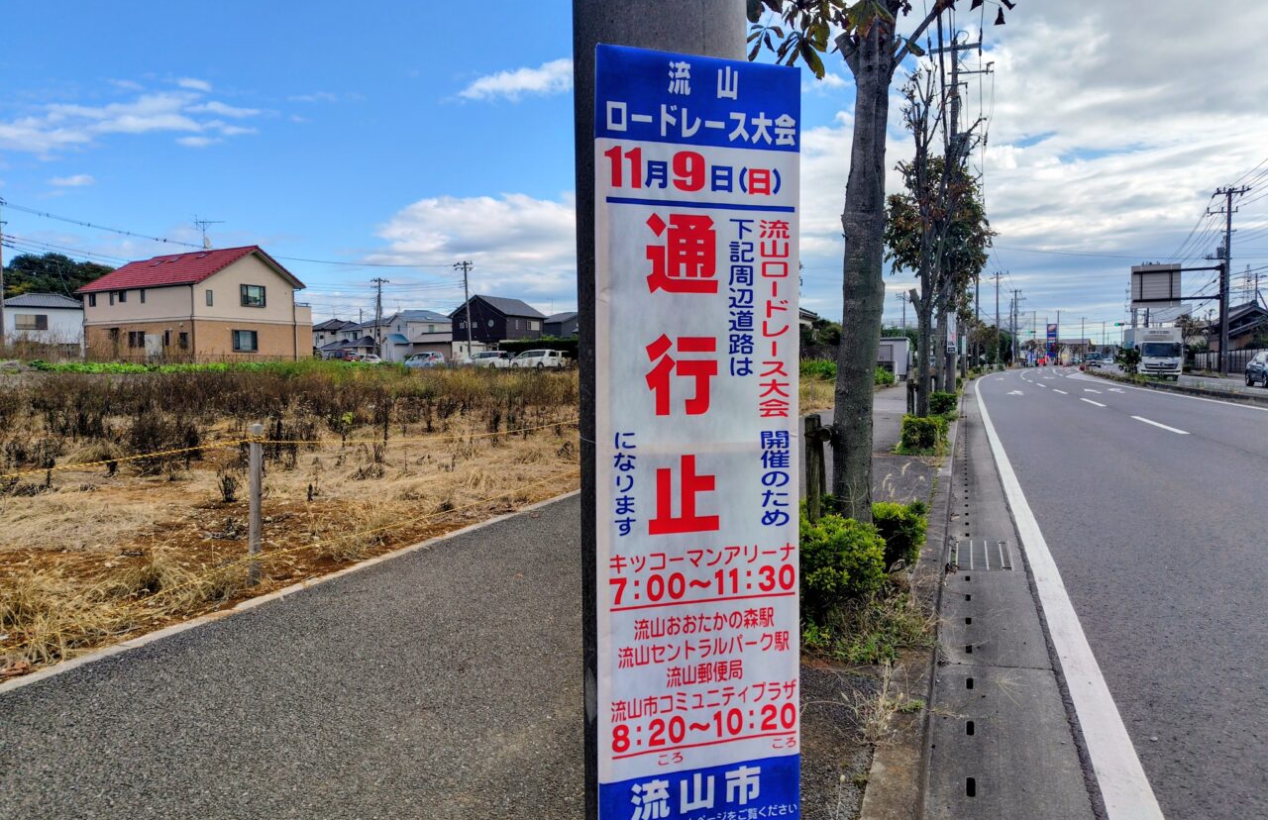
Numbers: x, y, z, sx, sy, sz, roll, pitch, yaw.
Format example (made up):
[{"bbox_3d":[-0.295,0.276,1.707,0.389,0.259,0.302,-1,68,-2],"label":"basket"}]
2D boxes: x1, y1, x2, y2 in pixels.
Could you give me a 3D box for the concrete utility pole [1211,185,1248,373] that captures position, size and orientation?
[{"bbox_3d":[37.849,-8.204,53.640,2.100,12.100,0.500,1,4,25],"label":"concrete utility pole"}]

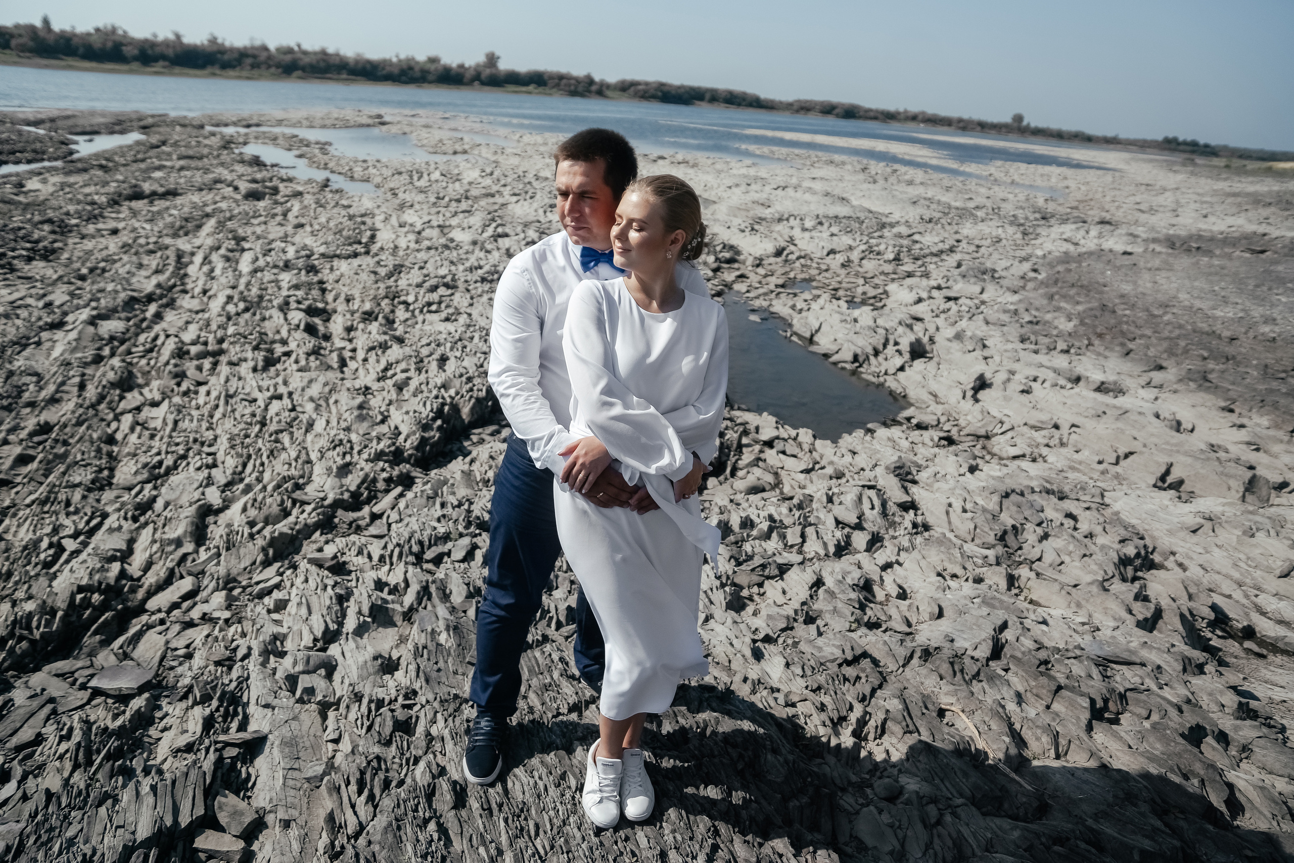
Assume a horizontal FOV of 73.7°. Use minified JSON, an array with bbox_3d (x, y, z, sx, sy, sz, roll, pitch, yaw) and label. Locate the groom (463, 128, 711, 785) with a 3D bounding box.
[{"bbox_3d":[-0.158,0.124,2.355,0.600,1.780,0.520,2,21,-7],"label":"groom"}]

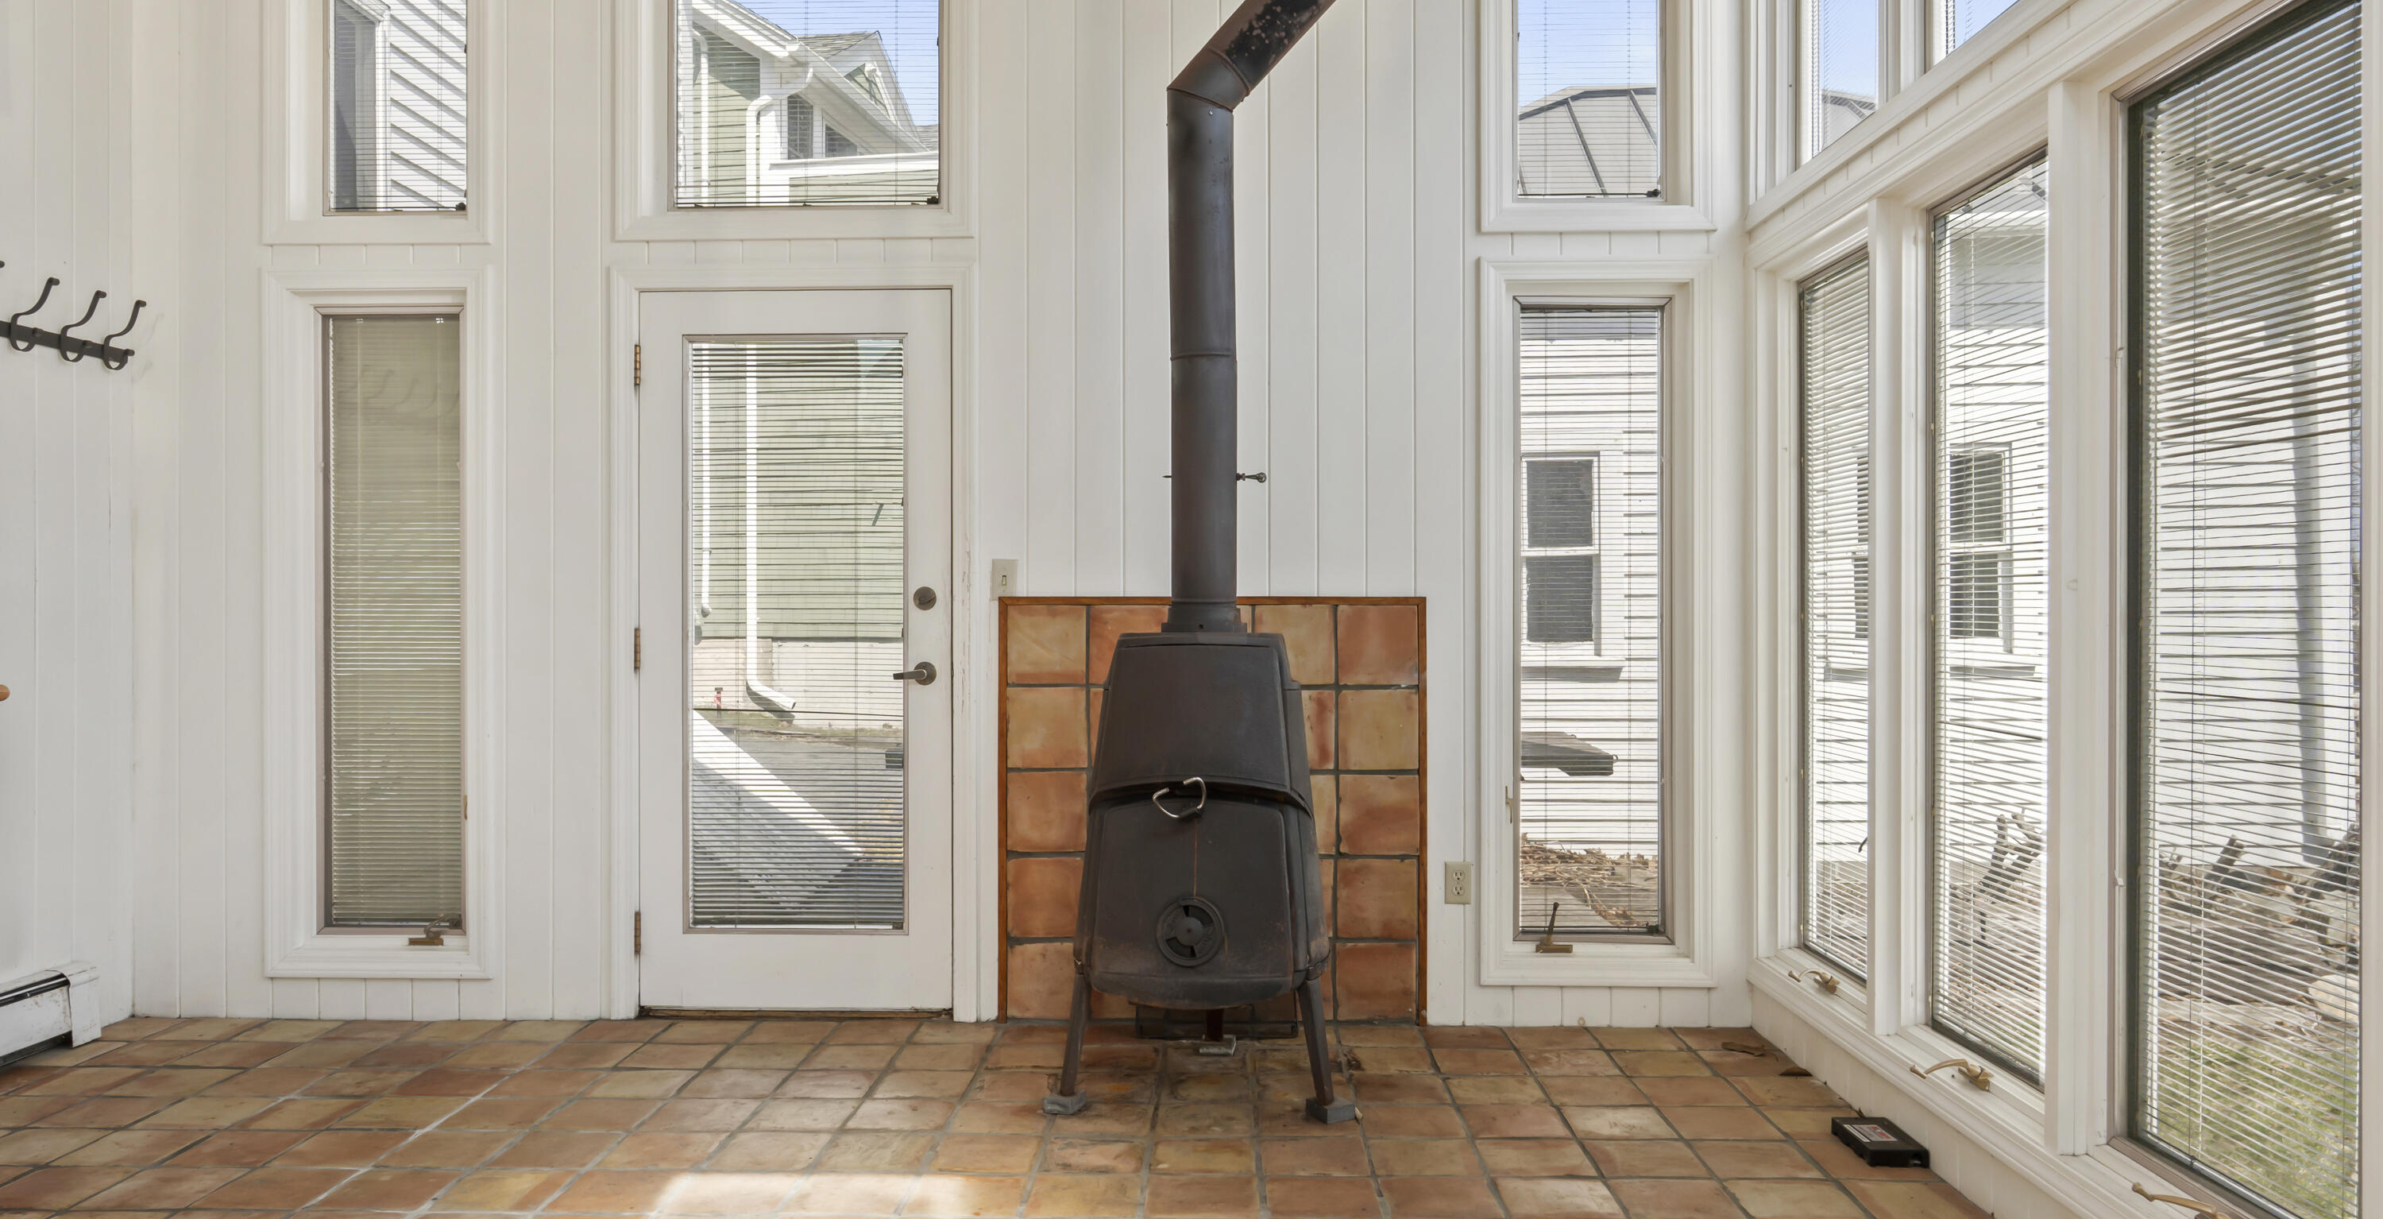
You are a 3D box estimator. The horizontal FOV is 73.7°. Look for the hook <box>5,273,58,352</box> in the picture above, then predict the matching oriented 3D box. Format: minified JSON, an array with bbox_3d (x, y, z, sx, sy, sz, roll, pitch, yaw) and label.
[{"bbox_3d":[-2.939,-0.749,4.040,0.114,0.191,0.022,0,0,1],"label":"hook"}]

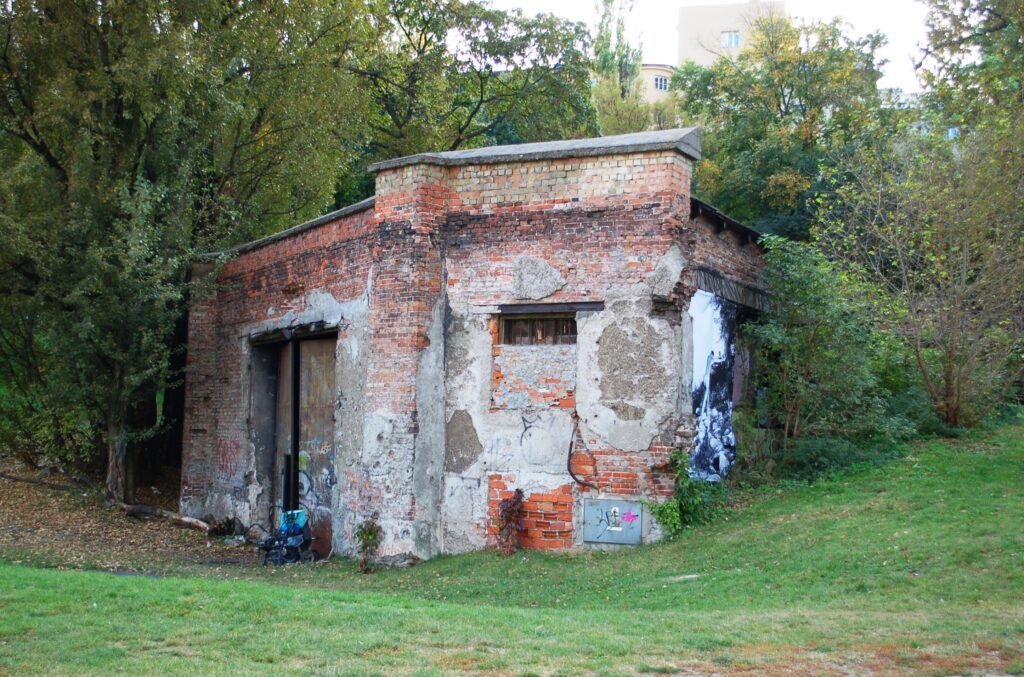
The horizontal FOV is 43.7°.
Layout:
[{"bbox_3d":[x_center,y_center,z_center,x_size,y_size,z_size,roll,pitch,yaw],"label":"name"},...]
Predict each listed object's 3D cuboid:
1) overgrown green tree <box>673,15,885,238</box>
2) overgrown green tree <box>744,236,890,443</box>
[{"bbox_3d":[6.941,-5.353,33.500,5.600,6.300,5.200,0,-4,0],"label":"overgrown green tree"},{"bbox_3d":[4.906,0.064,20.500,2.350,3.400,2.200,0,-4,0],"label":"overgrown green tree"}]

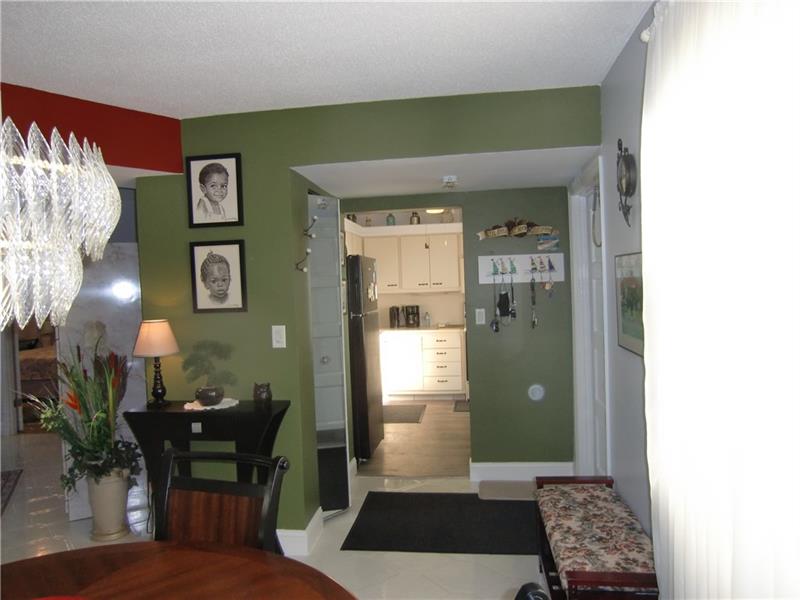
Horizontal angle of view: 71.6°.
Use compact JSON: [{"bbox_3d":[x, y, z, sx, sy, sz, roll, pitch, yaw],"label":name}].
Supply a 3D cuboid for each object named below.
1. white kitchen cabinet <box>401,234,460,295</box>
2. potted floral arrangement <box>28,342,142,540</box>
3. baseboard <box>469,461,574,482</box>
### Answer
[{"bbox_3d":[0.423,-0.481,7.364,0.765,0.767,0.330,-2,2,8],"label":"white kitchen cabinet"},{"bbox_3d":[-1.905,0.861,3.371,0.580,1.198,0.480,-3,2,-30],"label":"potted floral arrangement"},{"bbox_3d":[0.891,1.267,4.073,0.748,0.140,0.020,-2,2,8],"label":"baseboard"}]

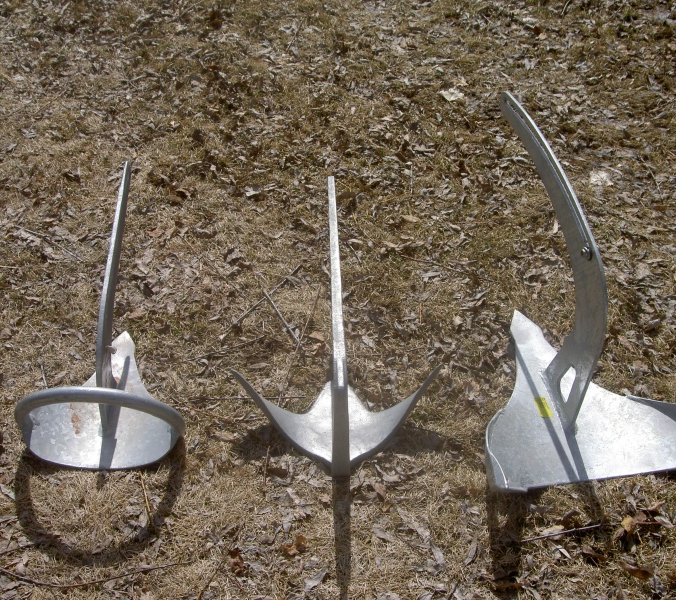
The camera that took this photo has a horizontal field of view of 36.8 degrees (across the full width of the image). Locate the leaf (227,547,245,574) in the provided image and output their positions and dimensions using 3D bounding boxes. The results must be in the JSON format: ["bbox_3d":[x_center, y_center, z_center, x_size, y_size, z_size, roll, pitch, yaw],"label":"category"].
[{"bbox_3d":[-0.184,0.468,1.826,0.028,0.018,0.048,-12,43,-14],"label":"leaf"}]

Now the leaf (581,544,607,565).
[{"bbox_3d":[0.461,0.459,1.836,0.045,0.018,0.022,31,50,30],"label":"leaf"}]

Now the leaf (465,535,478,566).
[{"bbox_3d":[0.243,0.453,1.847,0.016,0.012,0.059,13,43,14],"label":"leaf"}]

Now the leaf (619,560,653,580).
[{"bbox_3d":[0.524,0.476,1.790,0.049,0.018,0.022,17,43,19],"label":"leaf"}]

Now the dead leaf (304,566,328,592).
[{"bbox_3d":[-0.037,0.488,1.775,0.022,0.015,0.049,26,46,27],"label":"dead leaf"}]

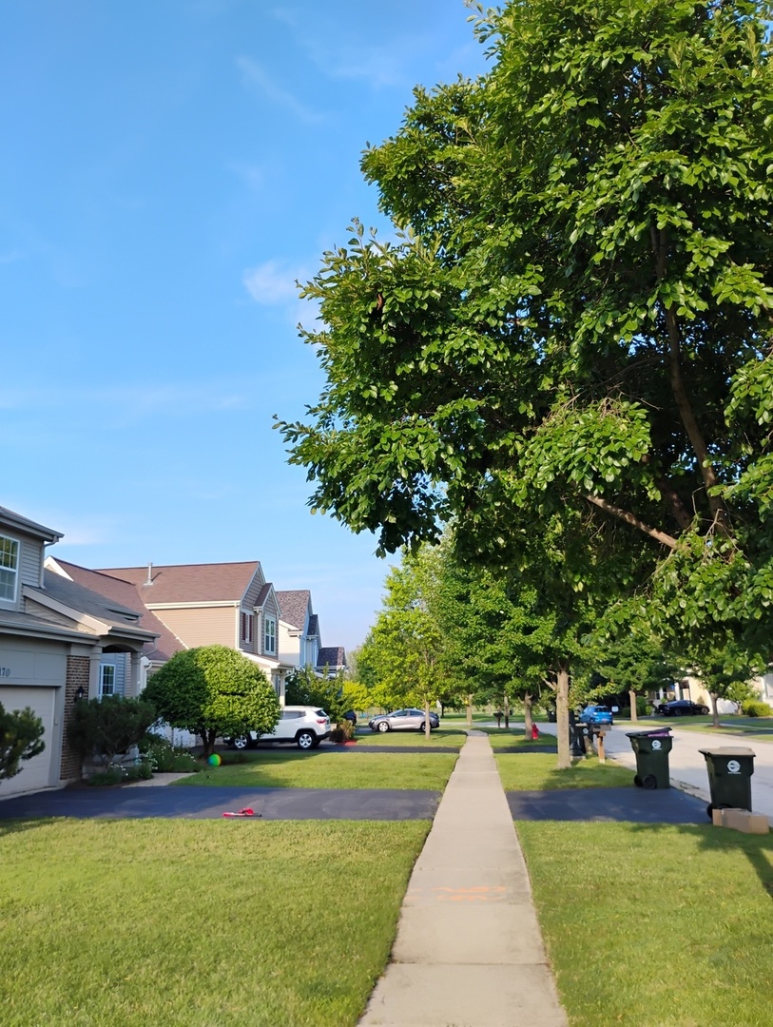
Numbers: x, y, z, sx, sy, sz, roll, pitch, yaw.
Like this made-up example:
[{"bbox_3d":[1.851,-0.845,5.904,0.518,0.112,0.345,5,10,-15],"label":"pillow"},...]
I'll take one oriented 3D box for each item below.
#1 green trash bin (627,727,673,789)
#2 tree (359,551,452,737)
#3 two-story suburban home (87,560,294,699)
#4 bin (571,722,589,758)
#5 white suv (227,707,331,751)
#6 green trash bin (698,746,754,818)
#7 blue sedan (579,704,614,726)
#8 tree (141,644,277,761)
[{"bbox_3d":[5.283,4.904,16.645,0.730,1.120,0.630,-2,-13,0],"label":"green trash bin"},{"bbox_3d":[1.384,6.773,44.110,5.600,10.052,5.600,-3,-13,6],"label":"tree"},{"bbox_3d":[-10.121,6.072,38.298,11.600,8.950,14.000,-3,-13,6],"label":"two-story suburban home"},{"bbox_3d":[6.738,7.787,28.619,0.730,1.050,0.630,-3,-13,4],"label":"bin"},{"bbox_3d":[-4.593,8.804,34.211,4.400,1.650,1.840,-3,-13,6],"label":"white suv"},{"bbox_3d":[5.043,4.006,12.356,0.720,1.030,0.630,-3,-13,8],"label":"green trash bin"},{"bbox_3d":[16.418,16.003,65.766,1.780,1.470,4.450,-1,-13,-2],"label":"blue sedan"},{"bbox_3d":[-6.005,6.455,28.556,4.685,3.759,4.880,-3,-13,6],"label":"tree"}]

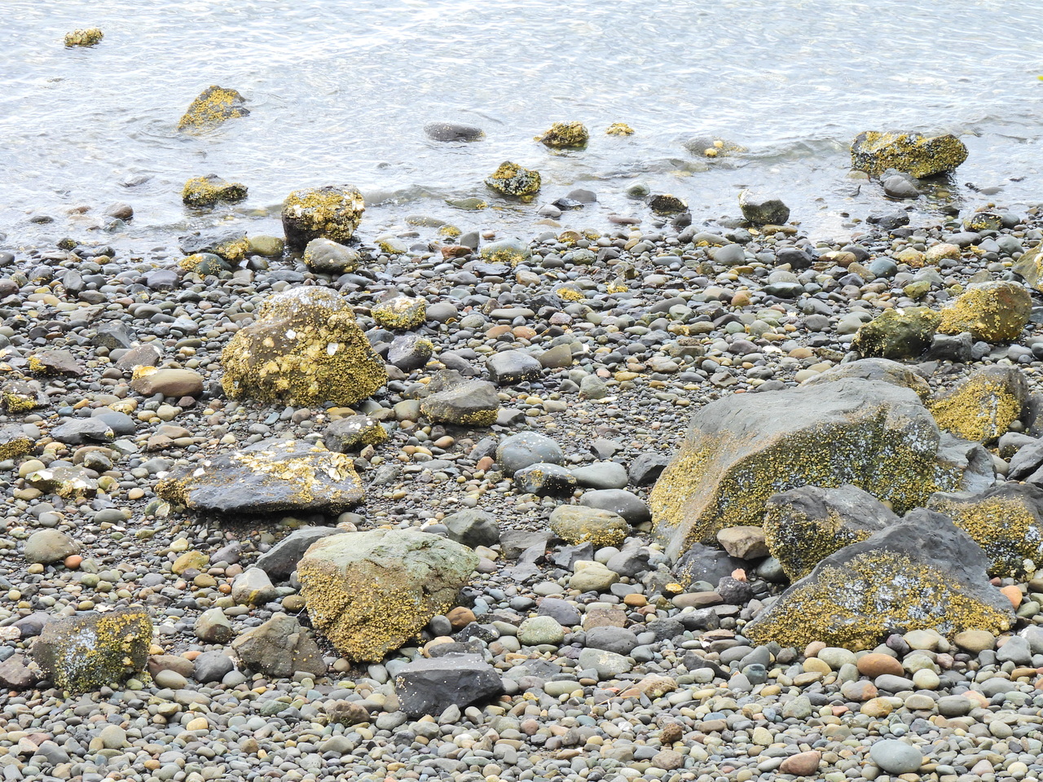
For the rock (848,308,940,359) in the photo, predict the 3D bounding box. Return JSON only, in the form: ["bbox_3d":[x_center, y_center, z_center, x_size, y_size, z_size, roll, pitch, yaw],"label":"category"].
[{"bbox_3d":[1.371,-0.210,18.759,0.328,0.172,0.246,0,18,0],"label":"rock"}]

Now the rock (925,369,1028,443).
[{"bbox_3d":[1.572,0.049,17.603,0.344,0.234,0.292,3,18,10],"label":"rock"}]

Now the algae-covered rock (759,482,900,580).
[{"bbox_3d":[0.967,0.441,15.974,0.441,0.265,0.336,-5,18,-14],"label":"algae-covered rock"}]

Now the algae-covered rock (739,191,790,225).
[{"bbox_3d":[0.987,-0.741,20.858,0.206,0.130,0.154,0,15,0],"label":"algae-covered rock"}]

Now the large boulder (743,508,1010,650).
[{"bbox_3d":[1.066,0.565,15.286,0.807,0.366,0.484,0,18,0],"label":"large boulder"}]

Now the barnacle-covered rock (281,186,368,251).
[{"bbox_3d":[-0.793,-0.695,20.470,0.339,0.229,0.271,0,15,0],"label":"barnacle-covered rock"}]

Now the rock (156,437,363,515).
[{"bbox_3d":[-0.849,0.278,16.541,0.668,0.191,0.401,0,15,0],"label":"rock"}]

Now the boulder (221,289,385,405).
[{"bbox_3d":[-0.765,-0.153,17.984,0.584,0.367,0.467,0,15,0],"label":"boulder"}]

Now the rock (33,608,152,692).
[{"bbox_3d":[-1.221,0.737,14.581,0.339,0.209,0.237,0,15,0],"label":"rock"}]

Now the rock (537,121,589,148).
[{"bbox_3d":[0.179,-1.107,22.261,0.227,0.114,0.170,0,15,0],"label":"rock"}]

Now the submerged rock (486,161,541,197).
[{"bbox_3d":[-0.032,-0.876,21.378,0.231,0.146,0.185,0,18,0],"label":"submerged rock"}]

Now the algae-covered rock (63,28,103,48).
[{"bbox_3d":[-2.042,-1.641,23.883,0.182,0.091,0.137,0,18,0],"label":"algae-covered rock"}]

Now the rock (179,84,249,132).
[{"bbox_3d":[-1.350,-1.222,22.422,0.307,0.213,0.245,0,18,0],"label":"rock"}]

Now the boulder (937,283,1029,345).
[{"bbox_3d":[1.722,-0.295,19.043,0.351,0.203,0.281,0,18,0],"label":"boulder"}]

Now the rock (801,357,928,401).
[{"bbox_3d":[1.198,-0.021,17.832,0.454,0.152,0.295,0,15,0],"label":"rock"}]

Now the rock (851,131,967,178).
[{"bbox_3d":[1.649,-0.997,21.761,0.498,0.179,0.309,0,15,0],"label":"rock"}]

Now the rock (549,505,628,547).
[{"bbox_3d":[0.216,0.432,16.294,0.254,0.113,0.191,0,18,0],"label":"rock"}]

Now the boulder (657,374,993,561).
[{"bbox_3d":[0.968,0.250,16.600,1.100,0.500,0.750,-7,19,-21],"label":"boulder"}]

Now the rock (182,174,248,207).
[{"bbox_3d":[-1.268,-0.820,21.165,0.276,0.125,0.193,0,15,0],"label":"rock"}]

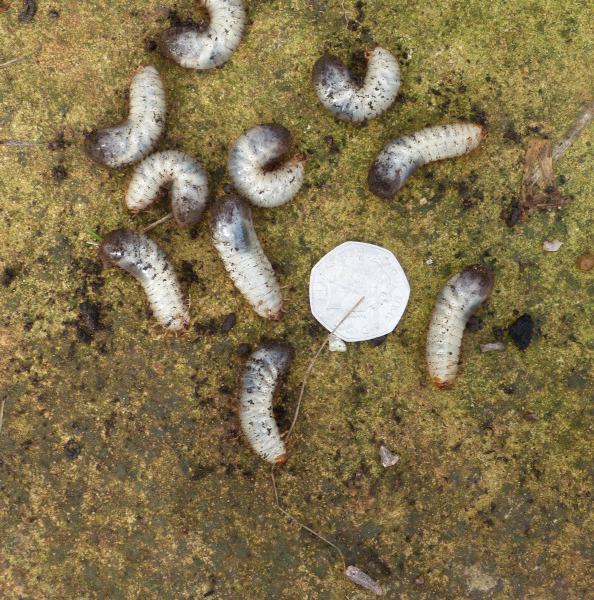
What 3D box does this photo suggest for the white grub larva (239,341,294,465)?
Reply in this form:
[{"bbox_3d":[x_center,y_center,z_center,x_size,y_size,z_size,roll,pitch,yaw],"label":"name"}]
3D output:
[{"bbox_3d":[-0.008,0.027,0.507,0.014,0.009,0.032,3,83,-1],"label":"white grub larva"}]

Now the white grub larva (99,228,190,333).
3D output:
[{"bbox_3d":[-0.038,-0.006,0.510,0.014,0.009,0.033,-44,86,-6],"label":"white grub larva"}]

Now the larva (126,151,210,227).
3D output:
[{"bbox_3d":[-0.034,-0.031,0.514,0.022,0.009,0.019,14,83,0],"label":"larva"}]

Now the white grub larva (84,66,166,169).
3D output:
[{"bbox_3d":[-0.046,-0.050,0.515,0.020,0.009,0.029,9,83,-1],"label":"white grub larva"}]

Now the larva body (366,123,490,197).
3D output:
[{"bbox_3d":[0.034,-0.041,0.517,0.035,0.009,0.014,-32,85,-5],"label":"larva body"}]

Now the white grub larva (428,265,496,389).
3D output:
[{"bbox_3d":[0.041,0.006,0.511,0.013,0.009,0.035,23,83,1],"label":"white grub larva"}]

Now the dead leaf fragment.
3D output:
[{"bbox_3d":[0.018,0.074,0.506,0.011,0.003,0.003,31,83,2],"label":"dead leaf fragment"}]

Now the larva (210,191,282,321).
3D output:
[{"bbox_3d":[-0.014,-0.010,0.512,0.012,0.009,0.036,-20,84,-4],"label":"larva"}]

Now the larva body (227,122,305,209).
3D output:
[{"bbox_3d":[-0.008,-0.036,0.515,0.021,0.009,0.023,-5,83,-2],"label":"larva body"}]

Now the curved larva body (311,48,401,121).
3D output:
[{"bbox_3d":[0.016,-0.059,0.518,0.024,0.009,0.021,3,83,-1],"label":"curved larva body"}]

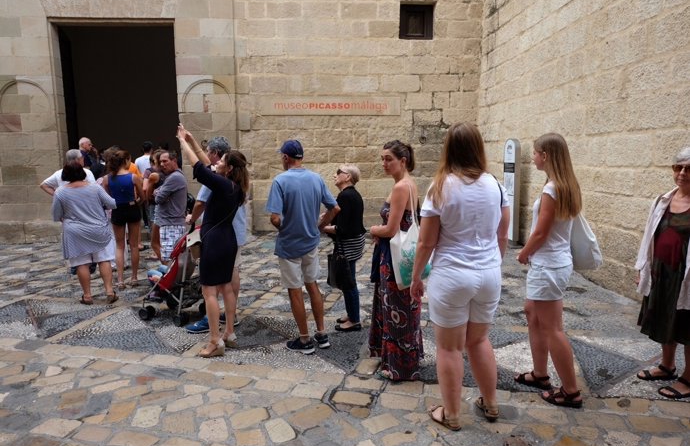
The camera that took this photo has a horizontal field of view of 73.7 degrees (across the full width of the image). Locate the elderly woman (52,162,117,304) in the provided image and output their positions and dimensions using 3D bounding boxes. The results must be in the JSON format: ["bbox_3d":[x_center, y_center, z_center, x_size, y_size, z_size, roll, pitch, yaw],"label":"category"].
[{"bbox_3d":[-2.760,0.104,4.976,0.660,1.524,0.420,-4,9,-25],"label":"elderly woman"}]

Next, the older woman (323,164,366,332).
[{"bbox_3d":[0.005,0.221,4.208,0.420,1.519,0.460,2,9,12],"label":"older woman"}]

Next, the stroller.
[{"bbox_3d":[-1.629,0.447,4.454,0.692,1.000,0.450,4,9,24],"label":"stroller"}]

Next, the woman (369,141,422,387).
[{"bbox_3d":[0.369,0.268,3.300,0.460,1.694,0.460,3,9,19],"label":"woman"}]

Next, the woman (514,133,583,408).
[{"bbox_3d":[1.294,0.302,2.963,0.460,1.727,0.430,3,9,22],"label":"woman"}]

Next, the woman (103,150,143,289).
[{"bbox_3d":[-2.677,-0.049,5.592,0.500,1.644,0.360,-3,9,-20],"label":"woman"}]

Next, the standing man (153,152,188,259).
[{"bbox_3d":[-1.877,0.041,5.002,0.420,1.639,0.500,1,9,3],"label":"standing man"}]

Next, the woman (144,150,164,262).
[{"bbox_3d":[-2.319,-0.090,5.819,0.400,1.658,0.450,3,9,22],"label":"woman"}]

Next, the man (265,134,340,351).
[{"bbox_3d":[-0.335,0.190,3.775,0.570,1.708,0.420,-6,11,-36],"label":"man"}]

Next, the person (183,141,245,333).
[{"bbox_3d":[-1.163,0.108,4.166,0.550,1.754,0.520,1,9,7],"label":"person"}]

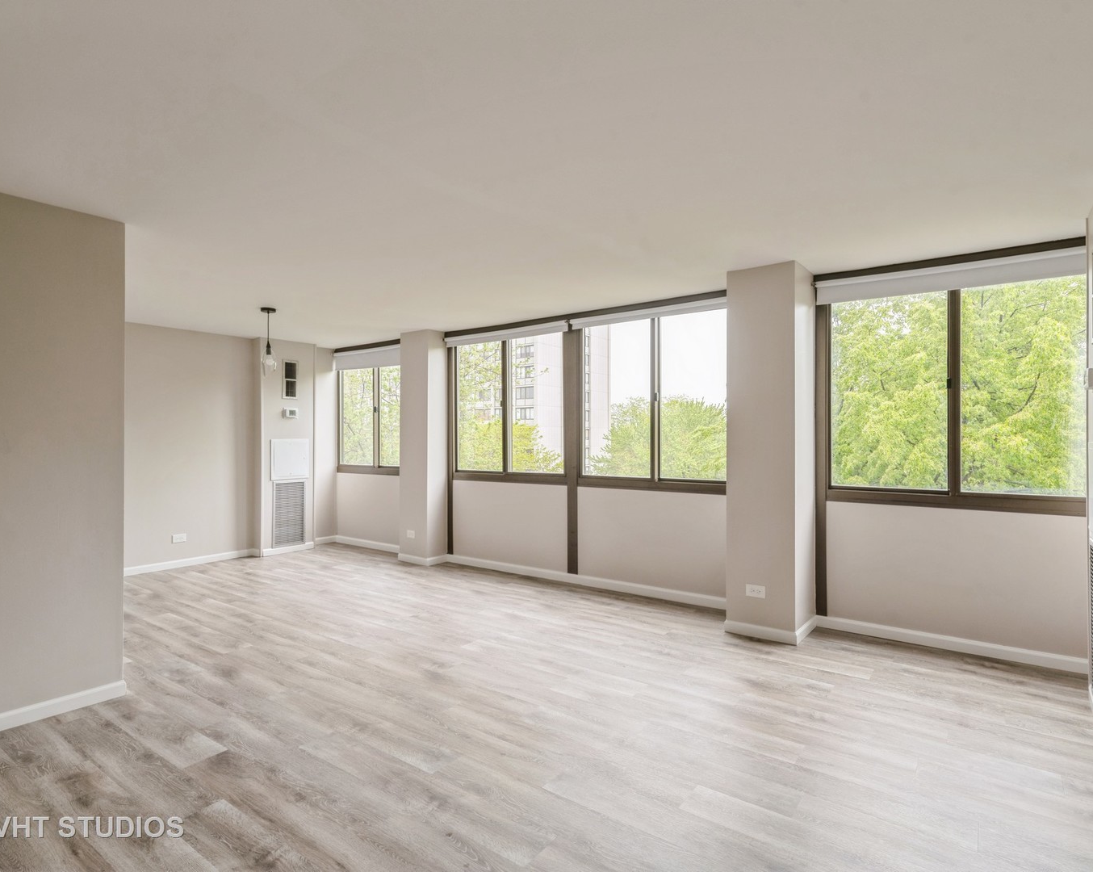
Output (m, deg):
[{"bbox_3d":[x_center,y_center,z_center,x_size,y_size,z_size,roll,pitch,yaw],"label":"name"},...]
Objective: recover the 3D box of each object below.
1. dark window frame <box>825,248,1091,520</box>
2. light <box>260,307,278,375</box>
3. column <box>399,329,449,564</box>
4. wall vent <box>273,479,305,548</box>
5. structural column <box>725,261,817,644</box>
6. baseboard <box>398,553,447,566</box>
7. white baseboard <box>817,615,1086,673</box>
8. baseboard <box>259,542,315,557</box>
[{"bbox_3d":[2.476,-0.303,3.844,1.490,1.510,0.080,0,0,37],"label":"dark window frame"},{"bbox_3d":[-2.349,-0.803,5.230,0.140,0.560,0.140,0,0,37],"label":"light"},{"bbox_3d":[-1.299,0.118,6.480,0.445,2.395,0.270,0,0,37],"label":"column"},{"bbox_3d":[-2.898,0.871,6.965,0.025,0.740,0.400,0,0,37],"label":"wall vent"},{"bbox_3d":[1.533,0.108,4.206,0.455,2.410,0.490,0,0,37],"label":"structural column"},{"bbox_3d":[-1.305,1.277,6.479,0.465,0.078,0.275,0,0,37],"label":"baseboard"},{"bbox_3d":[2.437,1.272,3.811,1.455,0.080,0.016,0,0,37],"label":"white baseboard"},{"bbox_3d":[-2.901,1.277,6.973,0.016,0.077,0.620,0,0,37],"label":"baseboard"}]

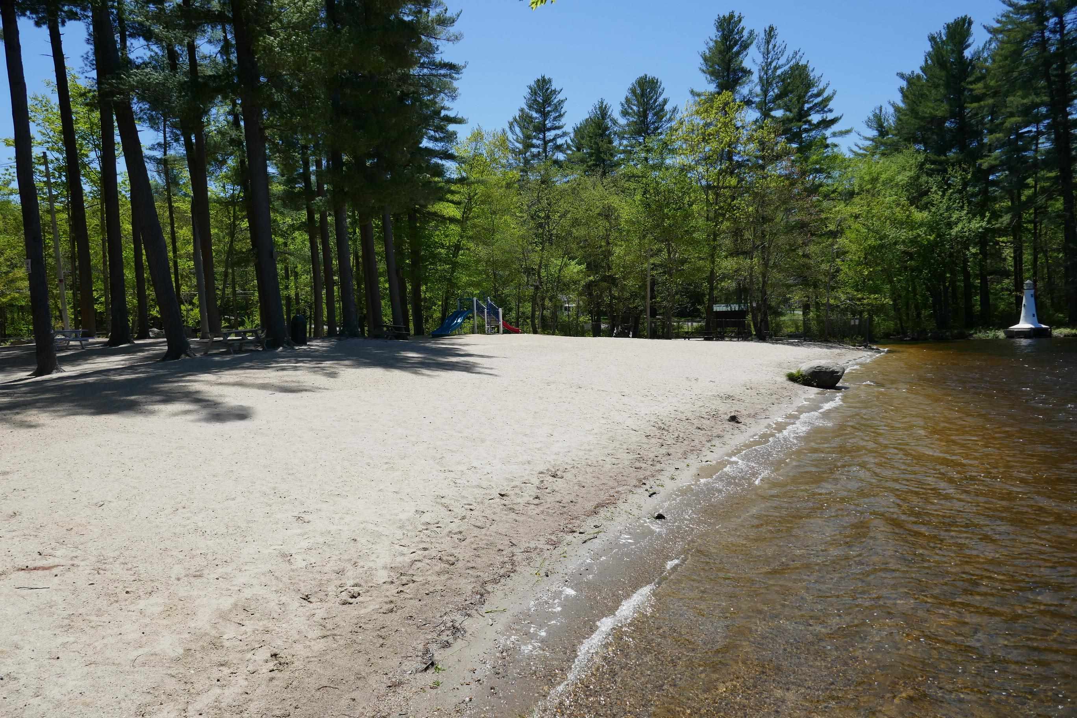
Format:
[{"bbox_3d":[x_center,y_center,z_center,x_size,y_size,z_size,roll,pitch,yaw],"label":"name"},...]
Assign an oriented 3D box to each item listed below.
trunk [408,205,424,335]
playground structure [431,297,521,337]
[{"bbox_3d":[-6.673,-4.718,40.767,0.520,6.920,0.520,-3,4,-9],"label":"trunk"},{"bbox_3d":[-3.473,-2.364,42.000,2.900,2.100,4.700,2,5,35],"label":"playground structure"}]

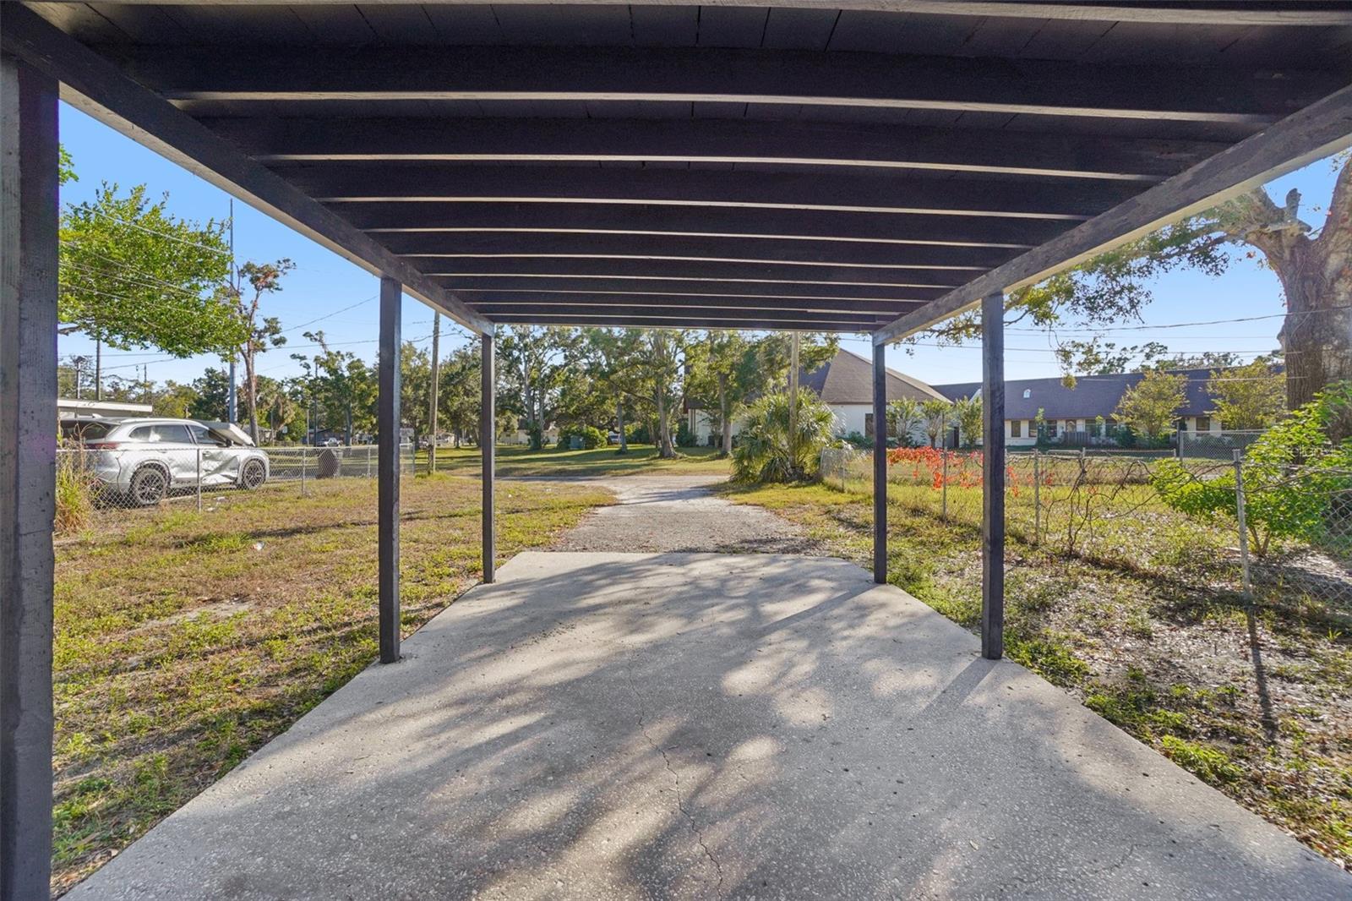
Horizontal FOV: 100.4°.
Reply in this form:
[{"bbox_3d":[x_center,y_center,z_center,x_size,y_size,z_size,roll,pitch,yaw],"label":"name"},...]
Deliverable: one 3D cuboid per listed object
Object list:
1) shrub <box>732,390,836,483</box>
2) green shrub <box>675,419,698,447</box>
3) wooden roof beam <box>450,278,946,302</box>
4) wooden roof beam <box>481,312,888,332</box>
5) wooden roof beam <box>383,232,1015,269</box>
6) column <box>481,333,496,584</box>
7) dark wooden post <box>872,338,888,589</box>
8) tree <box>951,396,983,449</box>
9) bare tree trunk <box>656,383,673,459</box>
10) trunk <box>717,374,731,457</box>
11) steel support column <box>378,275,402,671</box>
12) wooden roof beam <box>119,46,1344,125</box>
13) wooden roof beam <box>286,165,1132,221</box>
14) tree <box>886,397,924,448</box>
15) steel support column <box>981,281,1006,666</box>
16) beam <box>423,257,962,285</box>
[{"bbox_3d":[3.820,-0.460,19.800,3.500,3.200,3.300,0,1,0],"label":"shrub"},{"bbox_3d":[0.980,-1.610,52.000,2.050,2.600,2.000,0,1,0],"label":"green shrub"},{"bbox_3d":[0.101,-1.274,4.320,4.000,0.145,0.041,1,1,-1],"label":"wooden roof beam"},{"bbox_3d":[0.091,-1.294,5.538,4.000,0.145,0.041,1,1,-1],"label":"wooden roof beam"},{"bbox_3d":[0.128,-1.257,3.480,4.200,0.140,0.040,1,1,-1],"label":"wooden roof beam"},{"bbox_3d":[-1.820,0.095,5.500,0.089,2.380,0.089,0,1,-1],"label":"column"},{"bbox_3d":[2.021,0.138,5.542,0.090,2.334,0.090,0,1,-1],"label":"dark wooden post"},{"bbox_3d":[22.986,-2.165,44.000,2.810,4.080,2.810,0,1,-1],"label":"tree"},{"bbox_3d":[-0.890,-2.260,43.000,1.250,5.800,1.000,0,1,0],"label":"bare tree trunk"},{"bbox_3d":[3.020,-2.198,35.000,0.800,5.200,0.700,0,1,-1],"label":"trunk"},{"bbox_3d":[-1.772,0.131,3.510,0.089,2.360,0.089,0,1,-1],"label":"steel support column"},{"bbox_3d":[0.181,-1.252,1.884,4.000,0.145,0.041,1,1,-1],"label":"wooden roof beam"},{"bbox_3d":[0.145,-1.232,2.668,4.200,0.140,0.040,1,1,-1],"label":"wooden roof beam"},{"bbox_3d":[17.869,-2.145,44.000,2.970,3.960,2.970,0,1,-1],"label":"tree"},{"bbox_3d":[2.032,0.171,3.597,0.090,2.302,0.090,0,1,-1],"label":"steel support column"},{"bbox_3d":[0.115,-1.257,3.885,4.200,0.140,0.040,1,1,-1],"label":"beam"}]

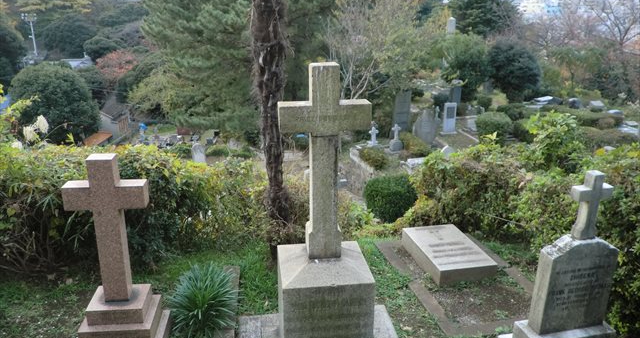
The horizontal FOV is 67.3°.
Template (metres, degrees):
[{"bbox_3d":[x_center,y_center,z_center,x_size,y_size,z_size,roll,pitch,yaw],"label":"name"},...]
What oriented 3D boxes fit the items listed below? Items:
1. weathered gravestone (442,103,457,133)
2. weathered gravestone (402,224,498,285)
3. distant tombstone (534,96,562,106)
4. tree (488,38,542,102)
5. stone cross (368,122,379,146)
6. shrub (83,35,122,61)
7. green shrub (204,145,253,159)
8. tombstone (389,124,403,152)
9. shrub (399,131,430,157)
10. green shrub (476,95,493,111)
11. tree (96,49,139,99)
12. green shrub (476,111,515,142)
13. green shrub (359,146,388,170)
[{"bbox_3d":[4.735,-1.859,17.624,0.450,1.156,0.250,-3,18,-9],"label":"weathered gravestone"},{"bbox_3d":[1.368,0.909,5.208,0.612,0.172,0.931,-4,20,-12],"label":"weathered gravestone"},{"bbox_3d":[11.252,-3.367,23.690,0.994,0.328,0.696,-2,18,-8],"label":"distant tombstone"},{"bbox_3d":[13.827,-6.964,34.013,3.705,4.506,3.628,8,20,21],"label":"tree"},{"bbox_3d":[2.560,-1.694,23.002,0.478,1.181,0.380,0,19,-2],"label":"stone cross"},{"bbox_3d":[-31.661,-17.552,70.061,5.351,4.219,5.083,-2,18,-8],"label":"shrub"},{"bbox_3d":[-4.568,-0.824,24.000,2.300,0.600,1.200,0,19,0],"label":"green shrub"},{"bbox_3d":[3.455,-1.412,22.002,0.641,1.367,0.480,0,19,-2],"label":"tombstone"},{"bbox_3d":[2.940,-0.740,14.811,1.039,0.755,0.935,-2,18,-8],"label":"shrub"},{"bbox_3d":[10.266,-4.086,30.001,0.969,1.000,0.949,7,20,18],"label":"green shrub"},{"bbox_3d":[-23.169,-10.698,55.000,4.800,6.000,4.800,0,19,0],"label":"tree"},{"bbox_3d":[6.080,-1.465,16.673,1.254,1.010,1.191,-2,18,-8],"label":"green shrub"},{"bbox_3d":[1.510,-0.297,13.568,0.847,0.669,0.763,-2,18,-8],"label":"green shrub"}]

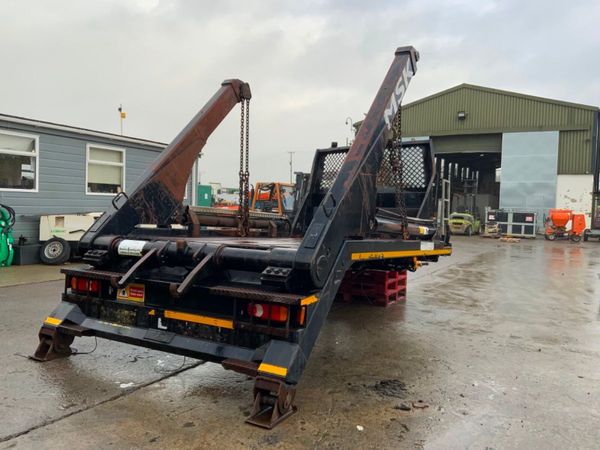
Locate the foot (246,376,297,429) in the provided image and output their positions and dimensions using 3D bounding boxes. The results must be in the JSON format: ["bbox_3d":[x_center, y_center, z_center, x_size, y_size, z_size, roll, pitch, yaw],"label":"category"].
[{"bbox_3d":[-0.176,1.126,3.274,0.188,0.240,0.330,3,3,30],"label":"foot"}]

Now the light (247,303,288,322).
[{"bbox_3d":[-0.224,0.613,3.522,0.330,0.112,0.060,2,-1,30],"label":"light"}]

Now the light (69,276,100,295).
[{"bbox_3d":[-1.915,0.536,4.489,0.330,0.112,0.060,2,-1,30],"label":"light"}]

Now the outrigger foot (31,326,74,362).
[{"bbox_3d":[-2.149,1.020,4.399,0.188,0.240,0.330,3,3,30],"label":"outrigger foot"}]

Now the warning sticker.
[{"bbox_3d":[-1.424,0.577,4.236,0.325,0.150,0.010,2,-1,30],"label":"warning sticker"}]

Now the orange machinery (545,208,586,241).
[{"bbox_3d":[11.828,-0.014,22.421,1.550,1.420,0.950,2,3,17],"label":"orange machinery"}]

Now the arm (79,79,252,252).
[{"bbox_3d":[-1.327,-0.677,5.774,0.220,0.690,3.240,2,46,30],"label":"arm"}]

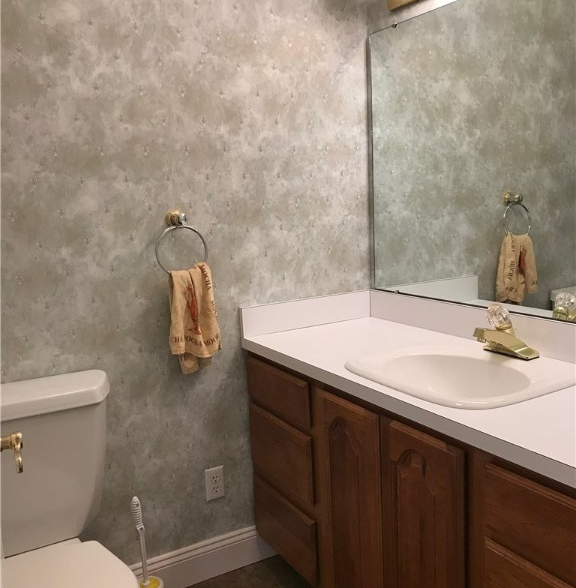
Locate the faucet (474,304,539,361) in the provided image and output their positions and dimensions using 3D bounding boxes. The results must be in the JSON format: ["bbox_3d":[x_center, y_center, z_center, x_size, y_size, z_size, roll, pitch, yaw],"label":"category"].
[{"bbox_3d":[0.577,0.099,1.690,0.155,0.147,0.162,-7,10,-30],"label":"faucet"}]

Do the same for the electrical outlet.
[{"bbox_3d":[-0.248,0.657,2.145,0.071,0.115,0.008,-7,10,-30],"label":"electrical outlet"}]

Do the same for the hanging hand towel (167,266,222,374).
[{"bbox_3d":[-0.297,0.082,1.969,0.142,0.360,0.085,-7,10,-30],"label":"hanging hand towel"}]

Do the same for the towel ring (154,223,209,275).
[{"bbox_3d":[-0.329,-0.134,1.937,0.168,0.168,0.018,-7,10,-30],"label":"towel ring"}]

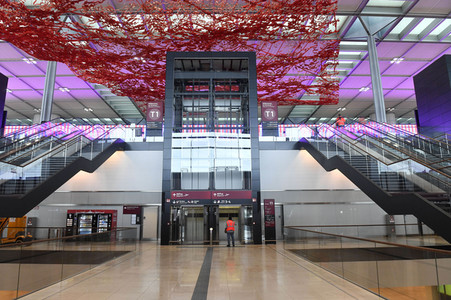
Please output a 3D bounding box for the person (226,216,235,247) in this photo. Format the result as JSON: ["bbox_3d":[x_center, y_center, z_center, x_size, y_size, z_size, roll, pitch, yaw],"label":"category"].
[{"bbox_3d":[0.325,4.840,17.720,0.530,1.710,0.360,-1,-12,4],"label":"person"}]

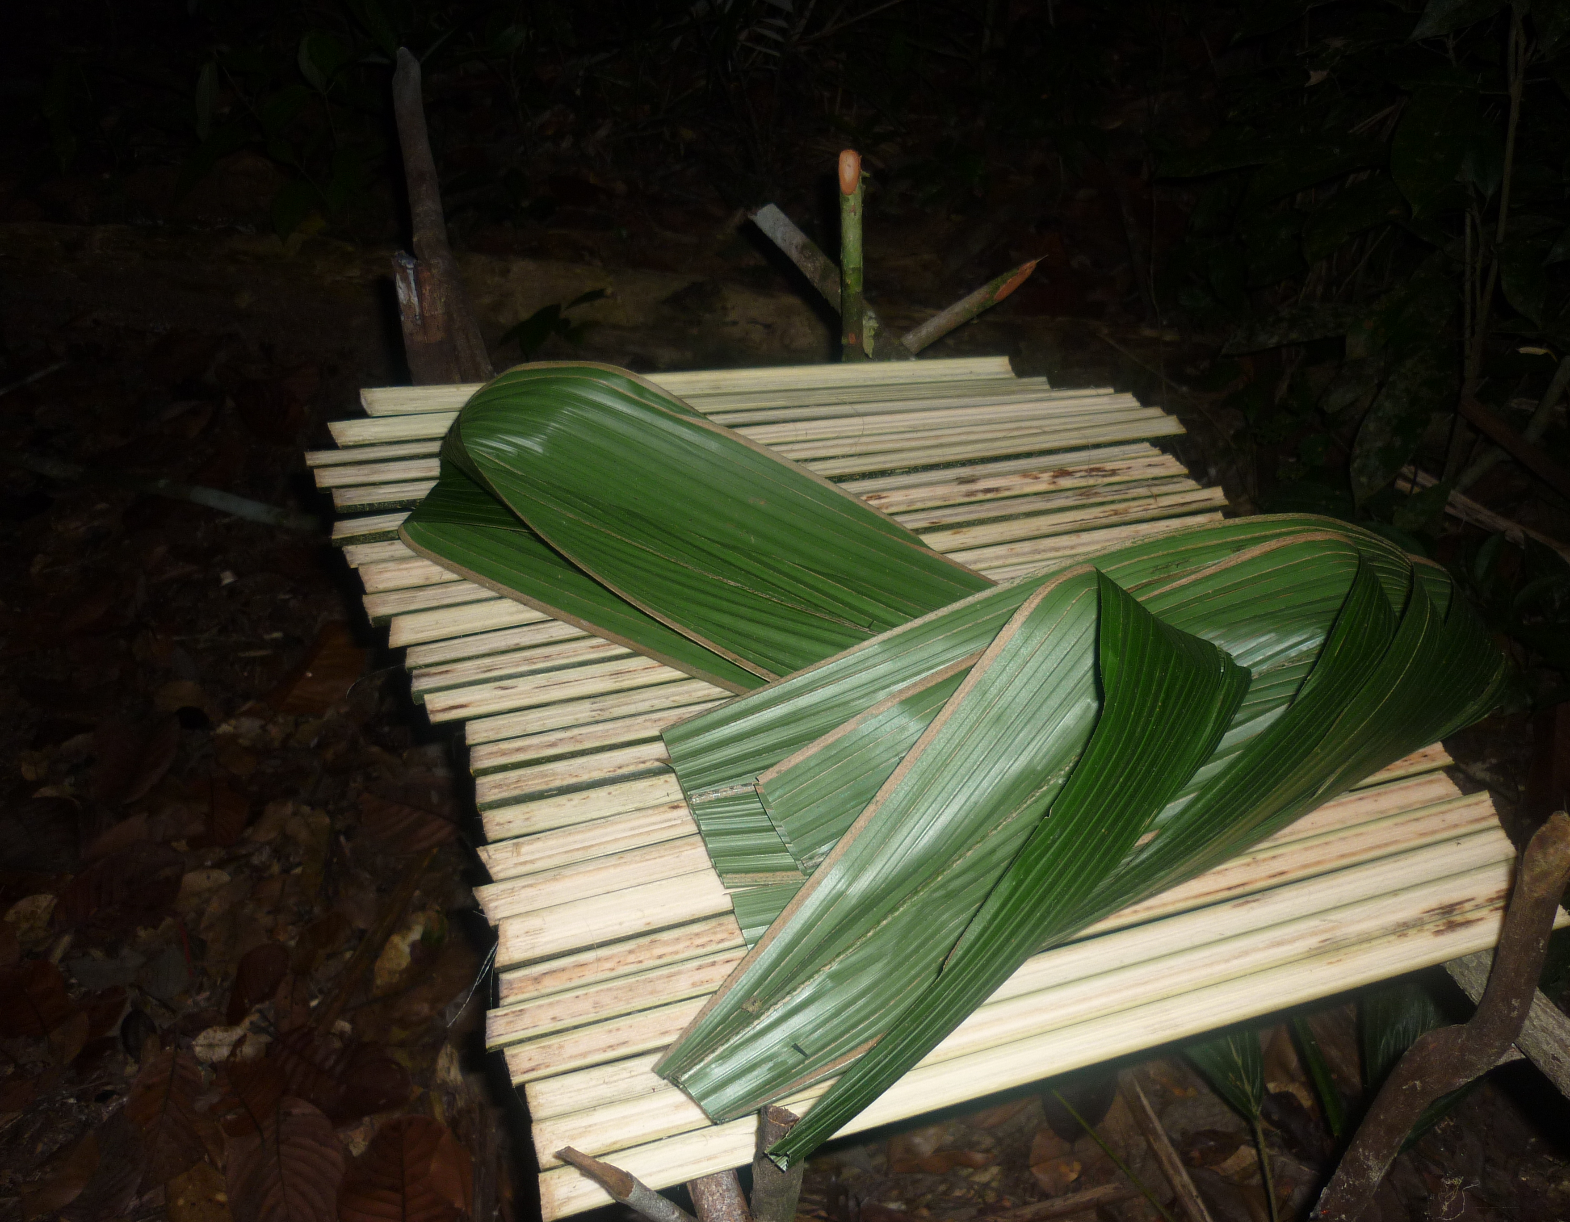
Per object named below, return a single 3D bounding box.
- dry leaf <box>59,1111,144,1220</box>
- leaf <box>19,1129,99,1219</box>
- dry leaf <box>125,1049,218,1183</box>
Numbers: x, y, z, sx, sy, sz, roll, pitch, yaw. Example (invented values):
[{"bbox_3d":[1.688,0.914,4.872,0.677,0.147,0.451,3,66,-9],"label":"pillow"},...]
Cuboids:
[{"bbox_3d":[-0.708,0.577,1.610,0.073,0.020,0.130,7,36,5],"label":"dry leaf"},{"bbox_3d":[-0.748,0.580,1.602,0.056,0.020,0.109,12,36,12],"label":"leaf"},{"bbox_3d":[-0.655,0.541,1.660,0.088,0.025,0.180,-4,36,-10],"label":"dry leaf"}]

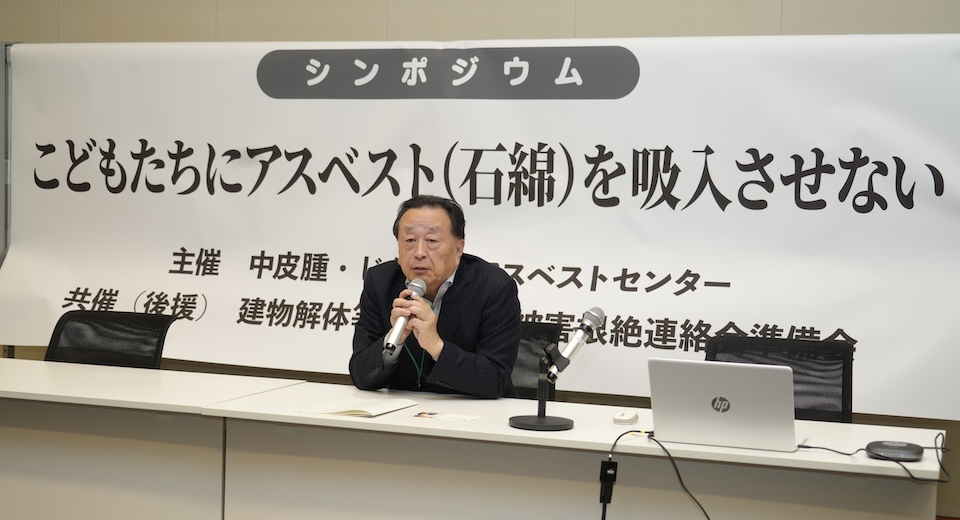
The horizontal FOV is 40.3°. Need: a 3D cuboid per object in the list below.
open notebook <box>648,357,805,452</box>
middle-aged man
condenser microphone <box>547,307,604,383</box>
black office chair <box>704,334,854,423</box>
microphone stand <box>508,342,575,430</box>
[{"bbox_3d":[0.578,0.322,3.013,0.320,0.205,0.305,2,2,21],"label":"open notebook"},{"bbox_3d":[-0.077,0.438,3.946,0.500,1.270,0.660,2,2,21],"label":"middle-aged man"},{"bbox_3d":[0.242,0.214,3.297,0.050,0.240,0.050,4,-40,52],"label":"condenser microphone"},{"bbox_3d":[0.806,0.675,3.768,0.530,0.860,0.570,2,2,21],"label":"black office chair"},{"bbox_3d":[0.156,0.306,3.238,0.162,0.205,0.162,1,2,0],"label":"microphone stand"}]

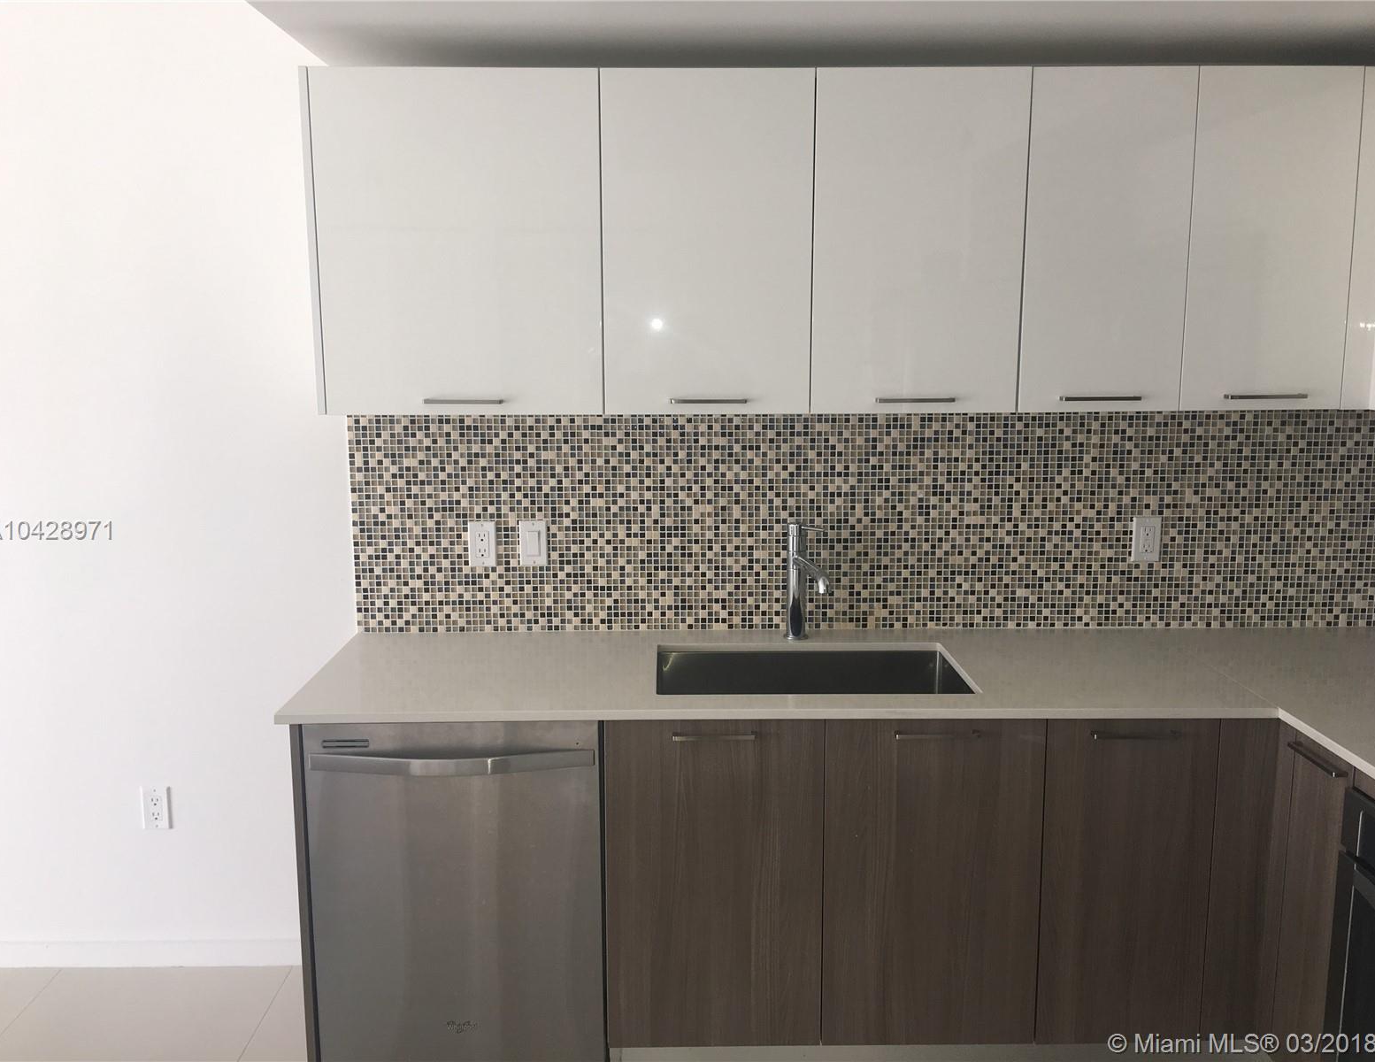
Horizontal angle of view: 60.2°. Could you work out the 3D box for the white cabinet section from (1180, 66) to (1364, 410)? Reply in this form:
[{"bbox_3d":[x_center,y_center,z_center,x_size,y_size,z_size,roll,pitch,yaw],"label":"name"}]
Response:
[{"bbox_3d":[1.242,-0.643,2.705,0.349,0.715,0.360,0,9,-1],"label":"white cabinet section"}]

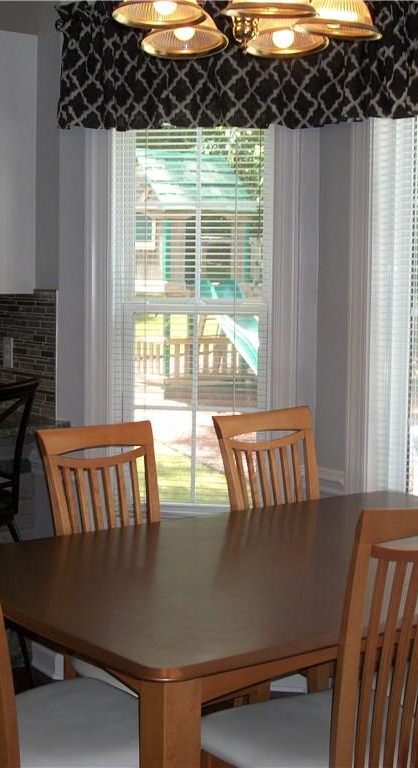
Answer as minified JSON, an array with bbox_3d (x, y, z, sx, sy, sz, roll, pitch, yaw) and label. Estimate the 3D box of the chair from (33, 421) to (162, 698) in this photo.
[{"bbox_3d":[-0.160,0.656,3.164,0.455,1.022,0.567,-3,7,-38],"label":"chair"}]

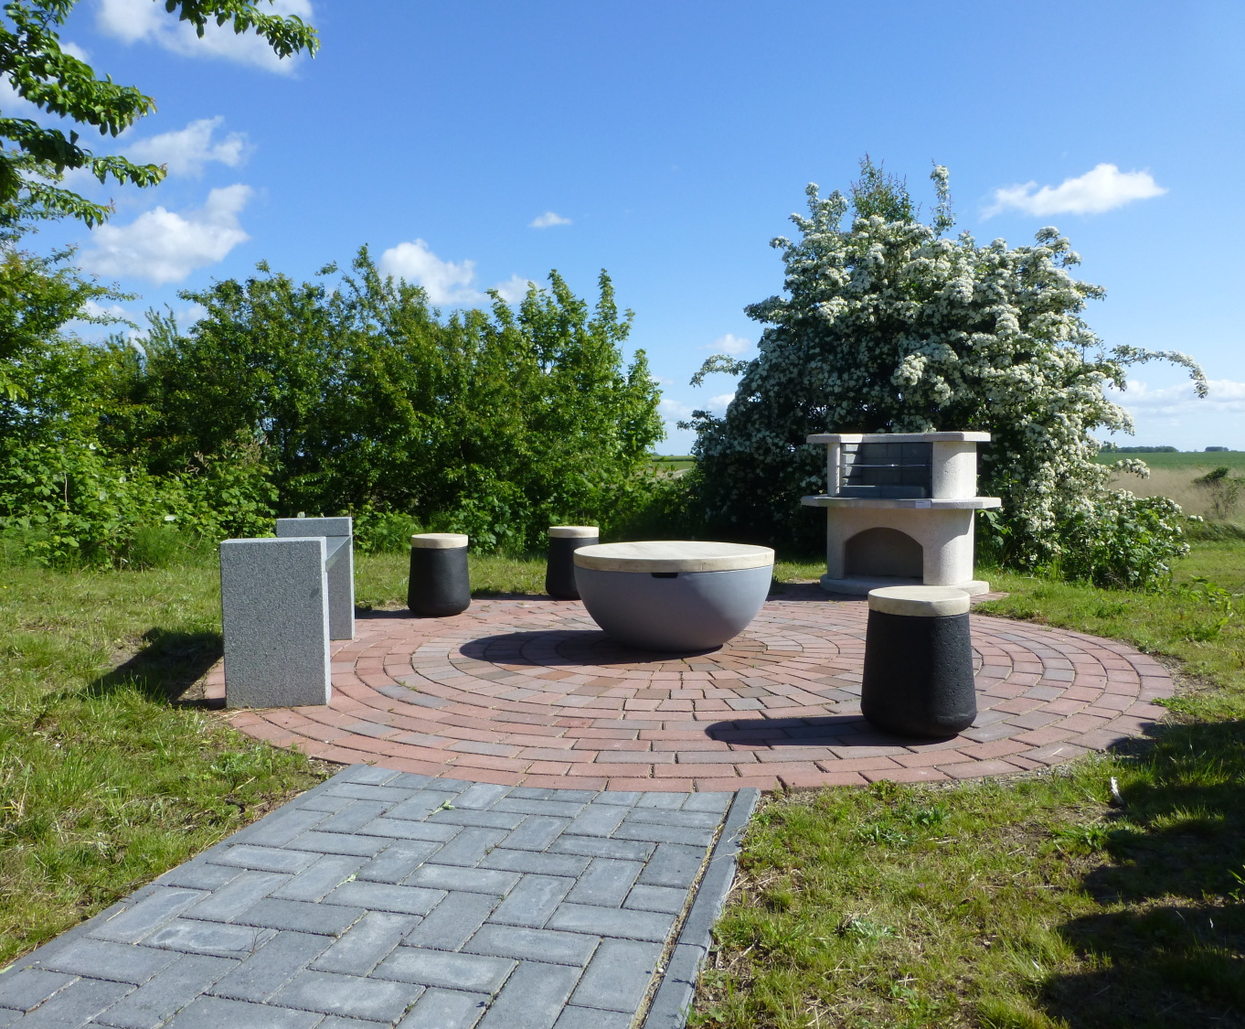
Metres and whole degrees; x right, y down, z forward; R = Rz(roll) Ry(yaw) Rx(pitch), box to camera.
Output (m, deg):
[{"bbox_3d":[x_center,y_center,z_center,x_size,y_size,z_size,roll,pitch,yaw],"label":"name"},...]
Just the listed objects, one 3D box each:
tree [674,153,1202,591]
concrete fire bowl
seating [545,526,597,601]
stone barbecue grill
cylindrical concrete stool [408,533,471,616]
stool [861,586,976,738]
[{"bbox_3d":[2.482,-1.174,7.253,3.869,3.057,3.605,-1,3,0],"label":"tree"},{"bbox_3d":[0.221,0.350,4.035,0.845,0.404,0.845,-1,3,0],"label":"concrete fire bowl"},{"bbox_3d":[-0.277,0.279,5.490,0.318,0.401,0.318,-1,3,0],"label":"seating"},{"bbox_3d":[1.634,-0.006,5.605,1.037,0.919,0.639,1,4,30],"label":"stone barbecue grill"},{"bbox_3d":[-0.949,0.315,4.951,0.318,0.401,0.318,-1,3,0],"label":"cylindrical concrete stool"},{"bbox_3d":[0.847,0.415,2.719,0.318,0.401,0.318,-1,3,0],"label":"stool"}]

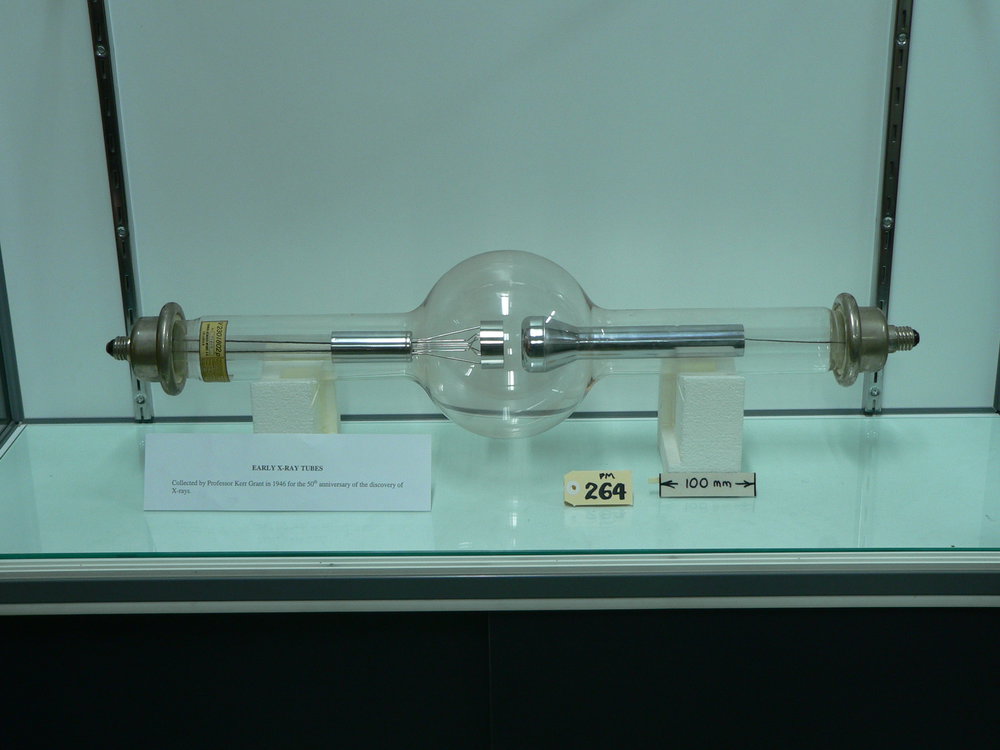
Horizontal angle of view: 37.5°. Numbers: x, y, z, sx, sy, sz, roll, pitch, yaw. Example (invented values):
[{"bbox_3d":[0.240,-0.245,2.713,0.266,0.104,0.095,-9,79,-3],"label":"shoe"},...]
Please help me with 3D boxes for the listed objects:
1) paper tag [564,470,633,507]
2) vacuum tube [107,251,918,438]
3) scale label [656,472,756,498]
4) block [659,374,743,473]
[{"bbox_3d":[0.103,0.119,1.539,0.071,0.035,0.003,-1,-8,1],"label":"paper tag"},{"bbox_3d":[0.011,-0.032,1.573,0.866,0.200,0.200,-1,20,1],"label":"vacuum tube"},{"bbox_3d":[0.219,0.116,1.552,0.101,0.026,0.004,-1,-7,1],"label":"scale label"},{"bbox_3d":[0.217,0.042,1.598,0.077,0.129,0.124,-1,20,1],"label":"block"}]

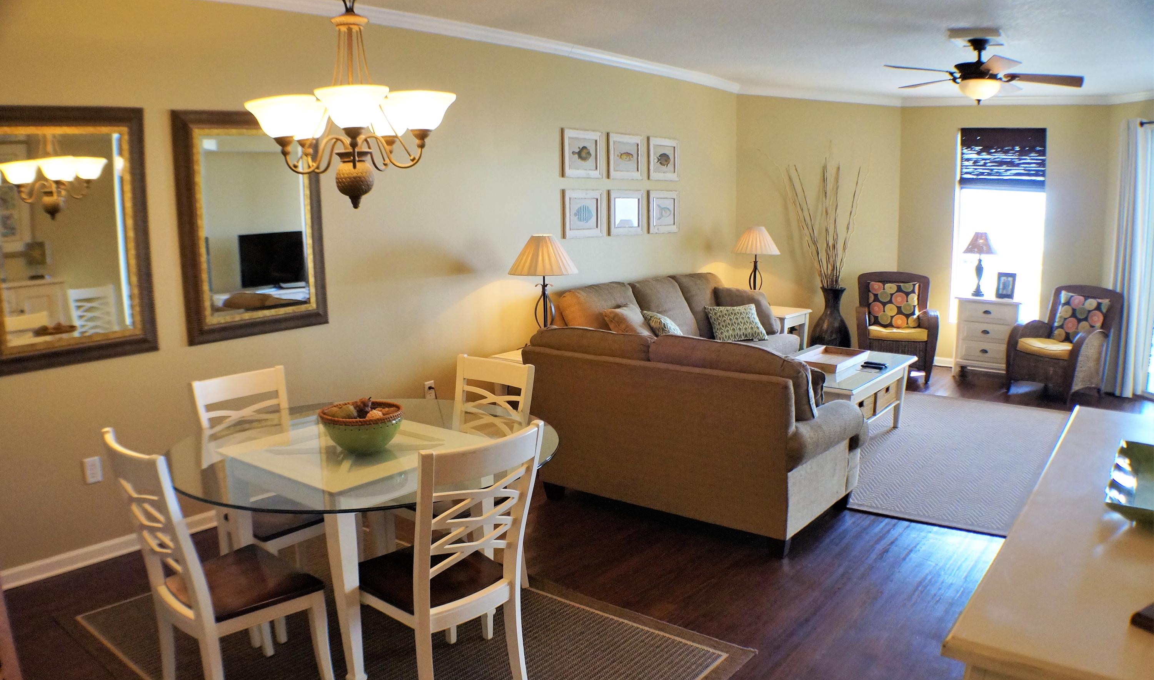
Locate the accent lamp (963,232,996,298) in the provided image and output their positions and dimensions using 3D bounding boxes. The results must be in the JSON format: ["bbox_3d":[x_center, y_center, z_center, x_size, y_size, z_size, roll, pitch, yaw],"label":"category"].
[{"bbox_3d":[3.547,-0.663,7.617,0.313,0.574,0.313,6,12,37],"label":"accent lamp"}]

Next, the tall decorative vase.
[{"bbox_3d":[2.378,-0.121,8.105,0.384,0.758,0.384,7,12,37],"label":"tall decorative vase"}]

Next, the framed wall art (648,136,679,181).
[{"bbox_3d":[0.717,-1.466,7.034,0.035,0.342,0.421,7,12,37],"label":"framed wall art"}]

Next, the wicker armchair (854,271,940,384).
[{"bbox_3d":[2.826,-0.135,7.703,0.724,0.916,0.722,2,10,16],"label":"wicker armchair"}]

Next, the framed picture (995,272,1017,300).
[{"bbox_3d":[3.659,-0.459,7.385,0.090,0.236,0.172,-9,12,-42],"label":"framed picture"}]

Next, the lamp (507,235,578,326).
[{"bbox_3d":[-0.211,-0.306,5.797,0.450,0.799,0.450,-1,9,0],"label":"lamp"}]

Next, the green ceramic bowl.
[{"bbox_3d":[-0.733,0.303,2.956,0.299,0.145,0.299,-1,9,0],"label":"green ceramic bowl"}]

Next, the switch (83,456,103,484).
[{"bbox_3d":[-2.155,0.584,3.858,0.008,0.115,0.075,6,12,37],"label":"switch"}]

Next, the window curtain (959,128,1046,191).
[{"bbox_3d":[3.761,-1.591,7.610,0.761,0.534,0.079,7,12,37],"label":"window curtain"}]

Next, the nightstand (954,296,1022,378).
[{"bbox_3d":[3.640,-0.011,7.542,0.430,0.720,0.600,-9,12,-42],"label":"nightstand"}]

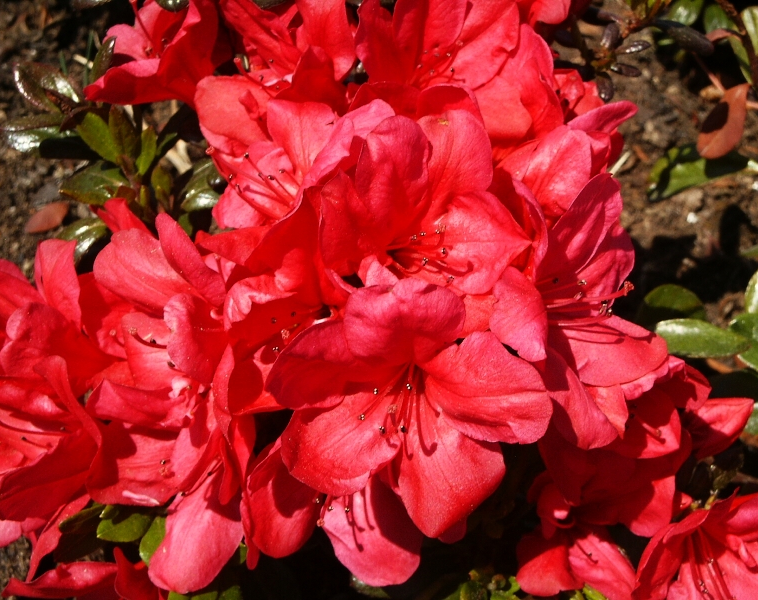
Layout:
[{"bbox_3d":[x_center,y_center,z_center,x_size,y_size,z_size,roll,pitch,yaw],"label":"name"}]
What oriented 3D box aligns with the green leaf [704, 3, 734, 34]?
[{"bbox_3d":[0.100,-0.083,0.530,0.011,0.004,0.009,-32,65,-17],"label":"green leaf"}]

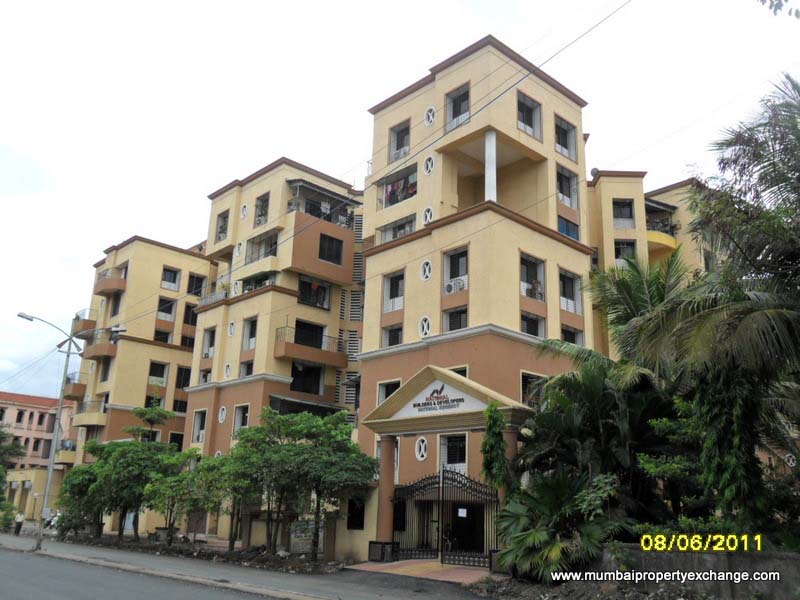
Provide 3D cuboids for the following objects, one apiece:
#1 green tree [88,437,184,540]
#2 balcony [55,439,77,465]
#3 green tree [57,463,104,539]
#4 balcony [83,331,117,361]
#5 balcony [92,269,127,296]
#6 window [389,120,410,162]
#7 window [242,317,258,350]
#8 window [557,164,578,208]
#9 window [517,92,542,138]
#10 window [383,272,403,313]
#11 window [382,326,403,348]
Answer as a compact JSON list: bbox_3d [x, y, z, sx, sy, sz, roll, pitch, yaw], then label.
[{"bbox_3d":[-17.449,12.217,49.240,6.027,7.376,5.425,8,-18,-18],"label":"green tree"},{"bbox_3d":[-29.427,13.383,64.713,1.200,2.100,2.500,18,-24,-40],"label":"balcony"},{"bbox_3d":[-20.977,13.139,48.592,2.923,4.823,2.923,8,-18,-21],"label":"green tree"},{"bbox_3d":[-26.323,4.151,64.663,1.600,2.100,4.200,17,-23,-40],"label":"balcony"},{"bbox_3d":[-26.178,-1.458,66.656,1.600,2.000,4.200,17,-23,-40],"label":"balcony"},{"bbox_3d":[0.104,-8.574,40.341,0.350,2.115,1.700,16,-22,-40],"label":"window"},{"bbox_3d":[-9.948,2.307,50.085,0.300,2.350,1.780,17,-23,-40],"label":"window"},{"bbox_3d":[8.645,-5.832,38.672,1.906,2.032,0.350,16,-22,-40],"label":"window"},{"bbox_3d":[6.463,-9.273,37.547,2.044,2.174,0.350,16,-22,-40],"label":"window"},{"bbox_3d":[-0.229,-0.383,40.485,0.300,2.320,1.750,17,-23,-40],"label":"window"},{"bbox_3d":[-0.291,1.961,38.866,0.300,1.050,1.500,18,-24,-40],"label":"window"}]

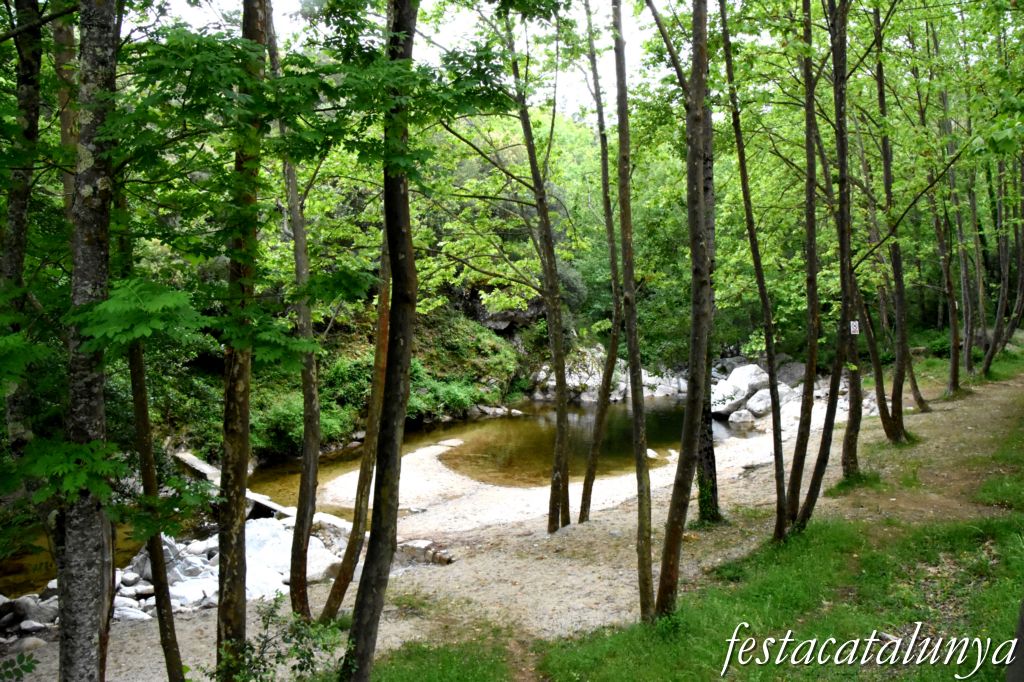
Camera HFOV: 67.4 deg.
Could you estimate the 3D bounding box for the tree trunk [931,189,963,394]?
[{"bbox_3d":[11.886,-1.381,21.000,0.832,5.580,0.500,0,1,0],"label":"tree trunk"}]

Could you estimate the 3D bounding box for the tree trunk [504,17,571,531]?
[{"bbox_3d":[0.342,-0.919,10.300,0.892,6.923,0.500,0,1,0],"label":"tree trunk"}]

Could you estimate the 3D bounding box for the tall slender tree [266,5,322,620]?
[{"bbox_3d":[-1.955,-0.247,6.900,0.478,5.519,0.330,0,1,0],"label":"tall slender tree"}]

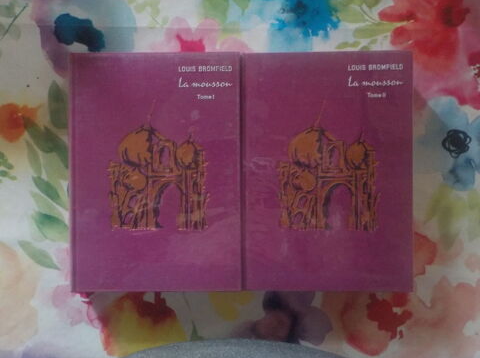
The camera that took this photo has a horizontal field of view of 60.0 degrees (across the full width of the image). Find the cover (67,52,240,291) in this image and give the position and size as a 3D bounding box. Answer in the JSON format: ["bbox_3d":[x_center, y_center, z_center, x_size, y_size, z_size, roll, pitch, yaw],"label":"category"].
[{"bbox_3d":[-0.072,-0.006,0.368,0.145,0.025,0.205,0,90,0],"label":"cover"}]

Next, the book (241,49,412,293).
[{"bbox_3d":[0.075,-0.006,0.368,0.145,0.025,0.205,0,90,0],"label":"book"}]

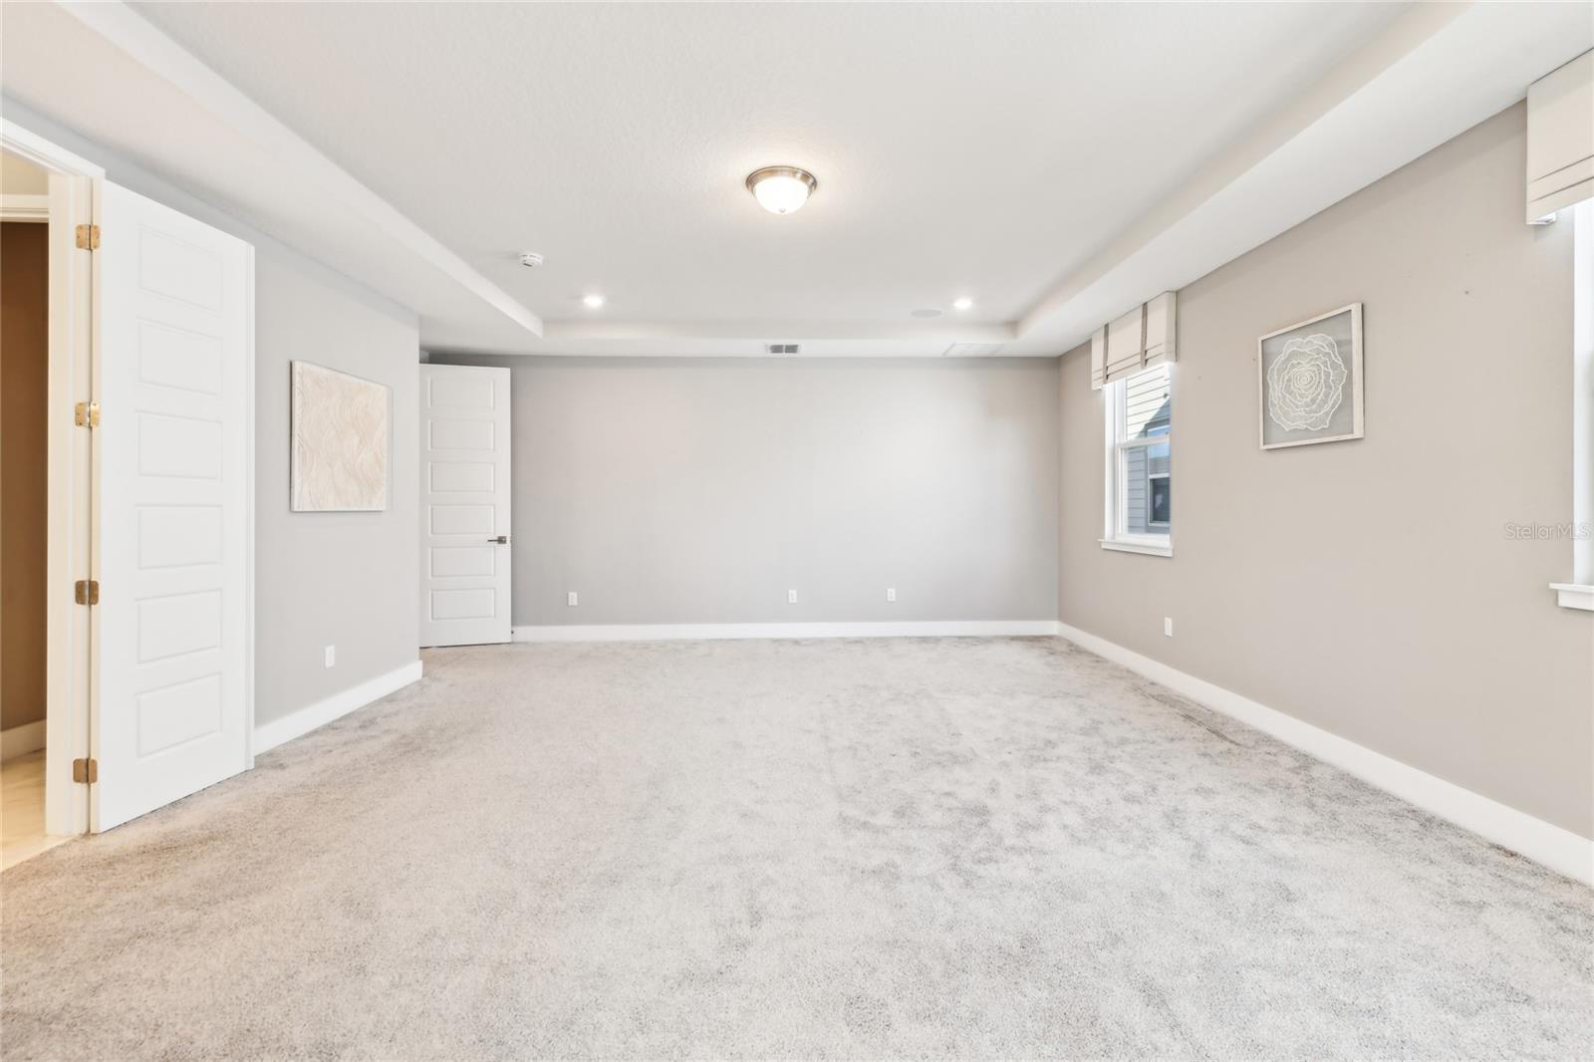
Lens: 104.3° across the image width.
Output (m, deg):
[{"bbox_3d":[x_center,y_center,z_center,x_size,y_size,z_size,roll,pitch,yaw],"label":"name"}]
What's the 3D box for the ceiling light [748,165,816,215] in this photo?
[{"bbox_3d":[-0.071,-1.550,2.900,0.330,0.135,0.330,0,1,0],"label":"ceiling light"}]

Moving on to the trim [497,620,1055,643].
[{"bbox_3d":[-0.135,0.926,5.735,5.240,0.137,0.018,0,1,-3],"label":"trim"}]

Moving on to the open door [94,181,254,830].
[{"bbox_3d":[-2.585,-0.118,2.595,0.040,2.440,0.585,0,1,5],"label":"open door"}]

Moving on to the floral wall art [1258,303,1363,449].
[{"bbox_3d":[2.530,-0.737,3.078,0.030,0.607,0.590,0,1,-1],"label":"floral wall art"}]

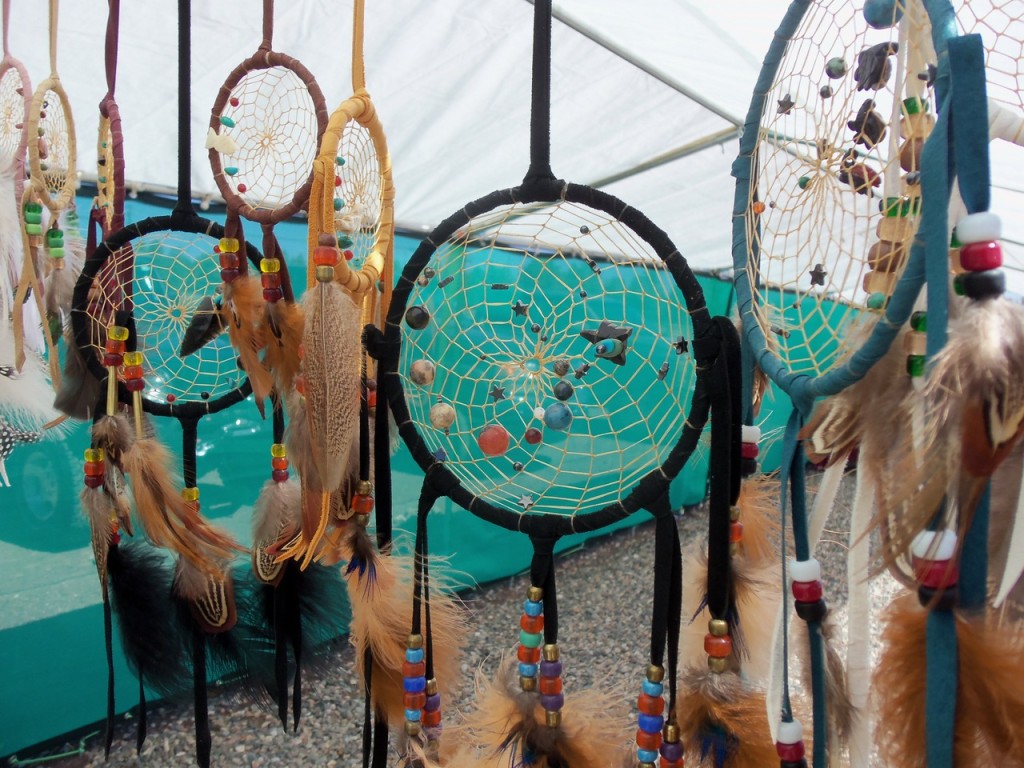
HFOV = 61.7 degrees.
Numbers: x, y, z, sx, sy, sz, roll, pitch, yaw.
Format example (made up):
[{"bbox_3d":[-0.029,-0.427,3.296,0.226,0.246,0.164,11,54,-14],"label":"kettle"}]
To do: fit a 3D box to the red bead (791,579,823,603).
[{"bbox_3d":[0.090,0.063,0.261,0.009,0.006,0.009,-6,4,0],"label":"red bead"}]

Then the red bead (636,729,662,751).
[{"bbox_3d":[0.049,0.127,0.307,0.009,0.007,0.009,5,4,0],"label":"red bead"}]

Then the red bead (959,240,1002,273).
[{"bbox_3d":[0.115,-0.031,0.211,0.009,0.006,0.009,-7,-1,29],"label":"red bead"}]

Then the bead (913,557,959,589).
[{"bbox_3d":[0.094,0.042,0.191,0.009,0.006,0.009,-5,1,25],"label":"bead"}]

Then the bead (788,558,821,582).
[{"bbox_3d":[0.094,0.060,0.274,0.009,0.006,0.009,-9,0,17],"label":"bead"}]

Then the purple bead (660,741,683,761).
[{"bbox_3d":[0.063,0.144,0.335,0.009,0.006,0.009,-2,3,10],"label":"purple bead"}]

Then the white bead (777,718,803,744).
[{"bbox_3d":[0.088,0.110,0.270,0.008,0.006,0.008,-2,4,0],"label":"white bead"}]

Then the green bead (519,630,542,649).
[{"bbox_3d":[0.008,0.103,0.347,0.009,0.006,0.009,6,3,3],"label":"green bead"}]

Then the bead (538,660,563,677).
[{"bbox_3d":[0.015,0.111,0.334,0.009,0.006,0.009,-1,4,0],"label":"bead"}]

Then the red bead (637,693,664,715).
[{"bbox_3d":[0.050,0.114,0.305,0.009,0.007,0.009,5,4,0],"label":"red bead"}]

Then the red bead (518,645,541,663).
[{"bbox_3d":[0.007,0.106,0.335,0.009,0.006,0.009,4,4,0],"label":"red bead"}]

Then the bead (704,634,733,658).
[{"bbox_3d":[0.071,0.090,0.294,0.009,0.006,0.009,0,3,14],"label":"bead"}]

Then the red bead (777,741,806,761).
[{"bbox_3d":[0.088,0.116,0.271,0.009,0.006,0.009,-3,4,0],"label":"red bead"}]

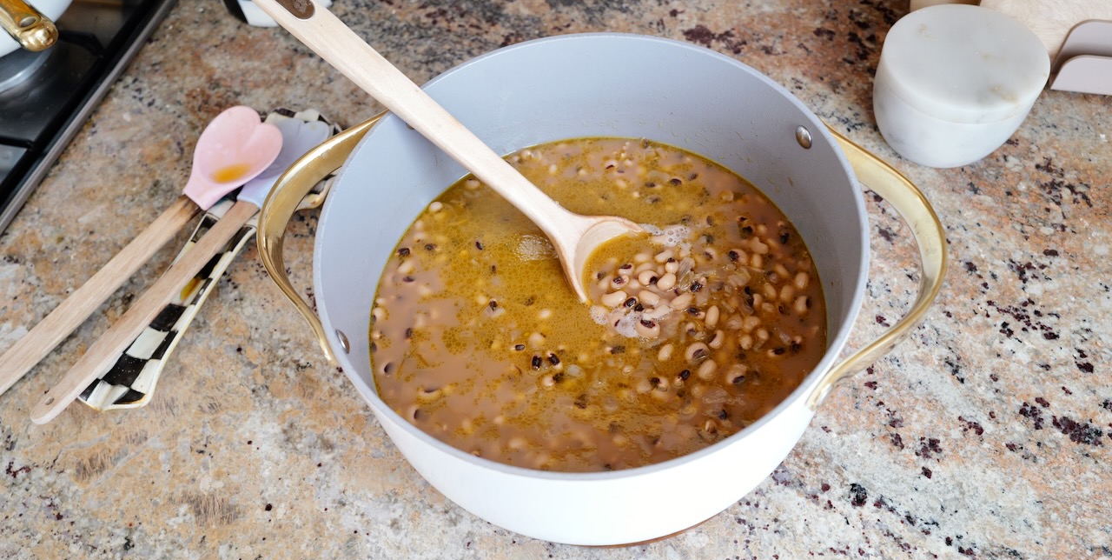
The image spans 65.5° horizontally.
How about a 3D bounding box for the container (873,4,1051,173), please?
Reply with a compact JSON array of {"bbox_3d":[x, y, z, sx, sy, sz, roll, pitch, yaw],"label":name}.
[{"bbox_3d":[0.265,-0.124,0.580,0.098,0.073,0.098,3,56,9],"label":"container"}]

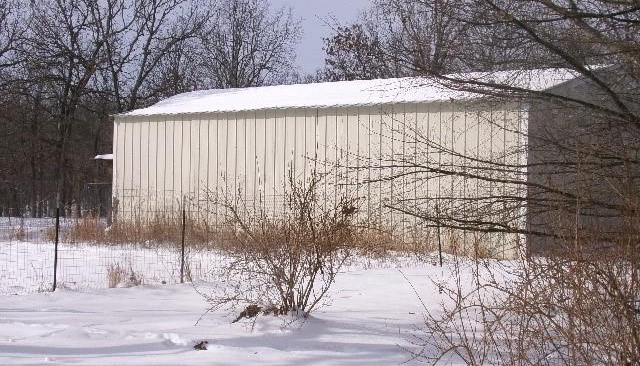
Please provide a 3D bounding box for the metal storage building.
[{"bbox_3d":[1.480,-0.599,28.559,12.723,4.259,7.720,1,0,36],"label":"metal storage building"}]

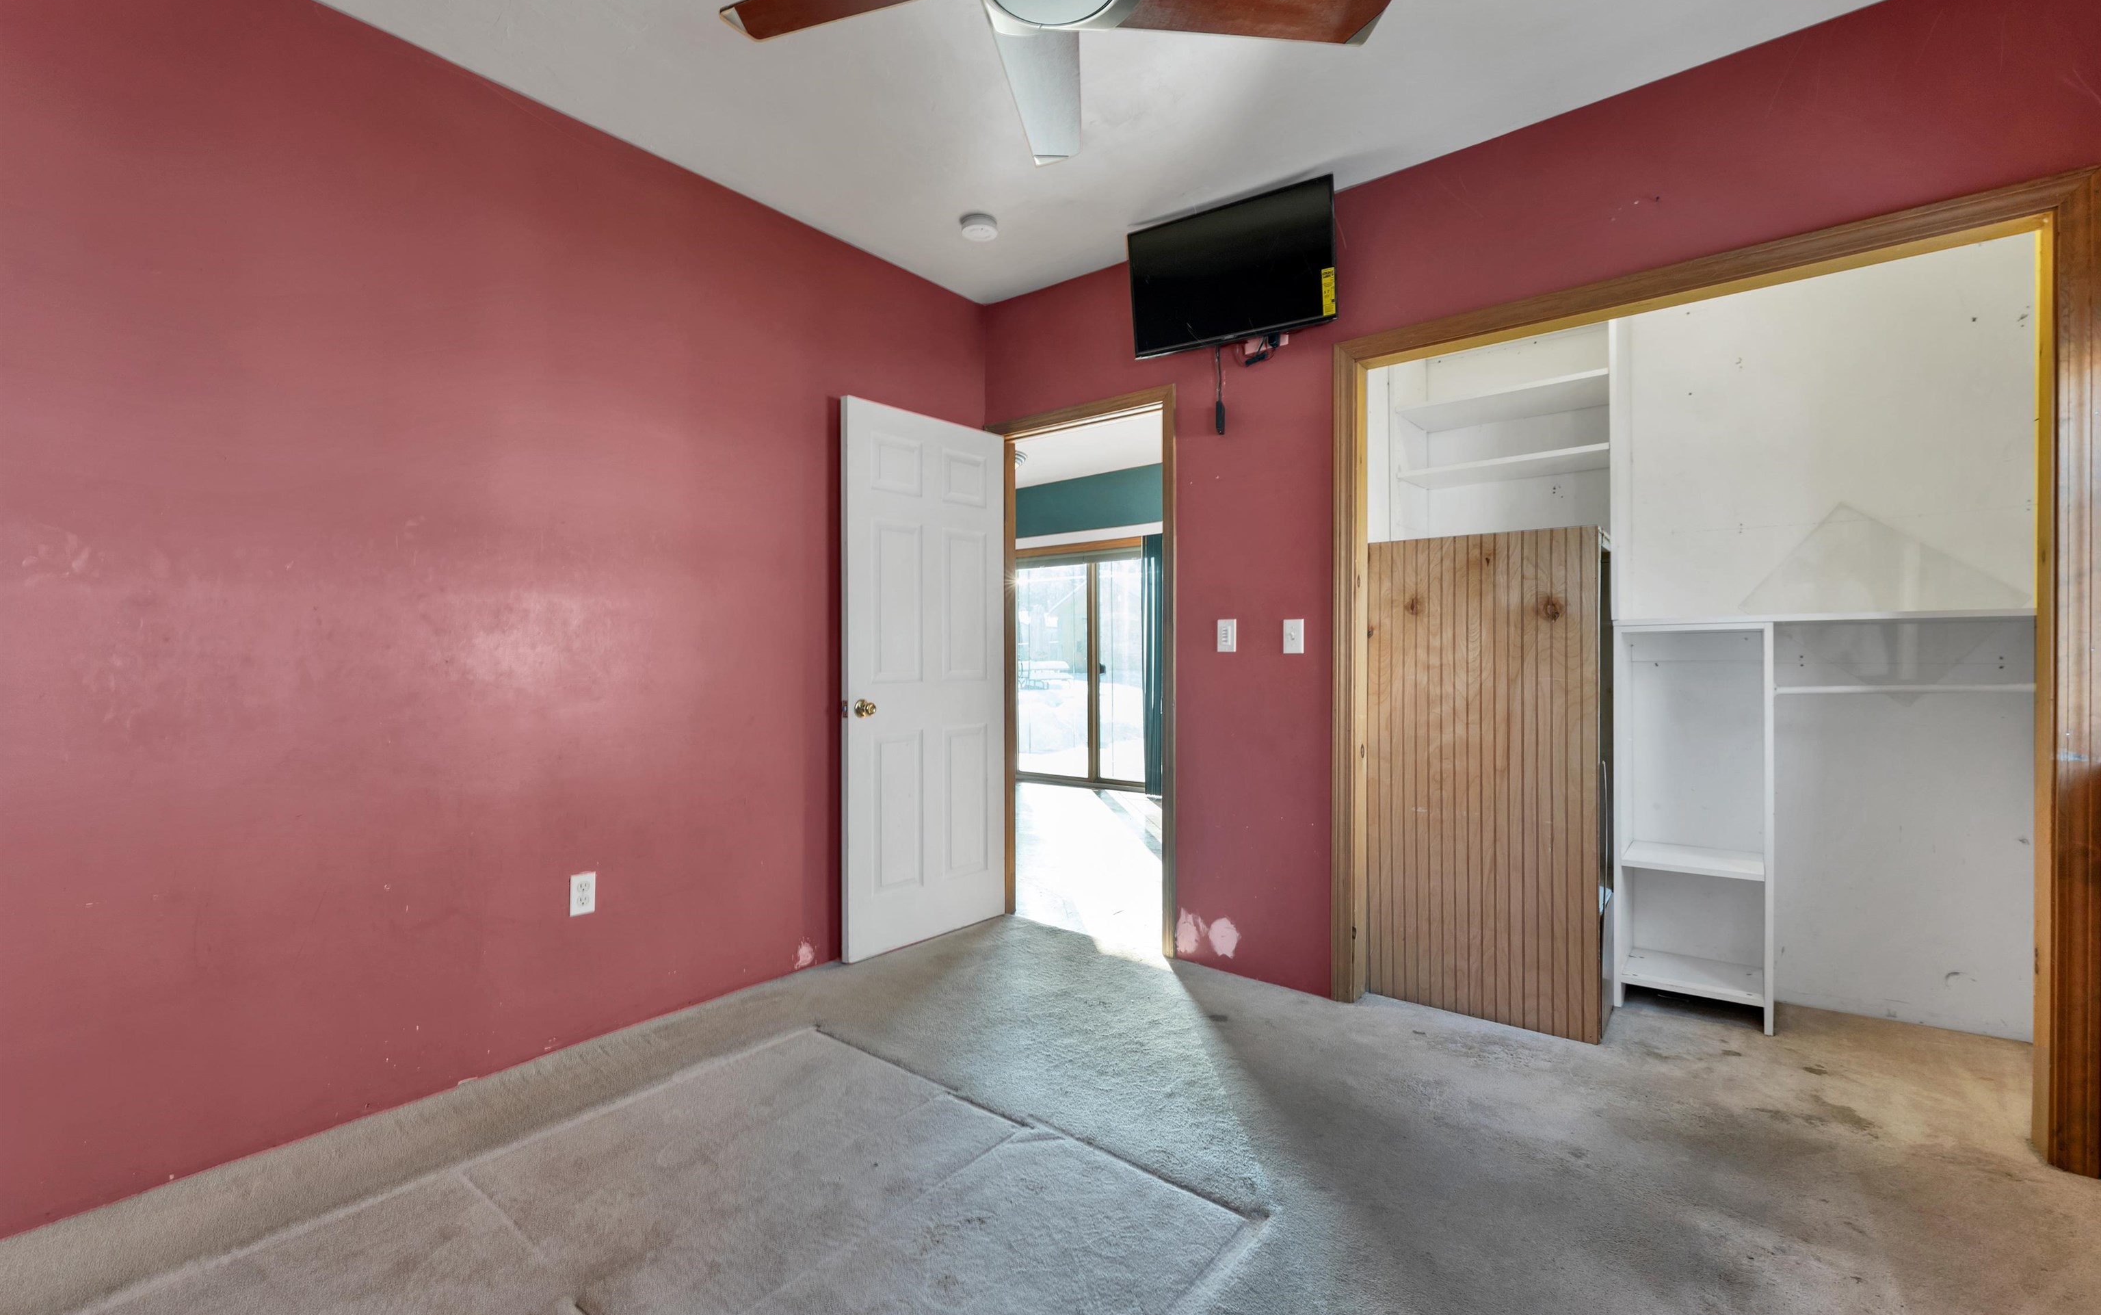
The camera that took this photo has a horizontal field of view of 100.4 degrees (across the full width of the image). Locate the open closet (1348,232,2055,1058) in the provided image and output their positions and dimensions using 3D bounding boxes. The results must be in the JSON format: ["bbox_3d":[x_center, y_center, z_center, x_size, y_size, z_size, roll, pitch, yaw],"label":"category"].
[{"bbox_3d":[1.905,0.060,2.690,1.600,2.100,0.820,0,0,39],"label":"open closet"}]

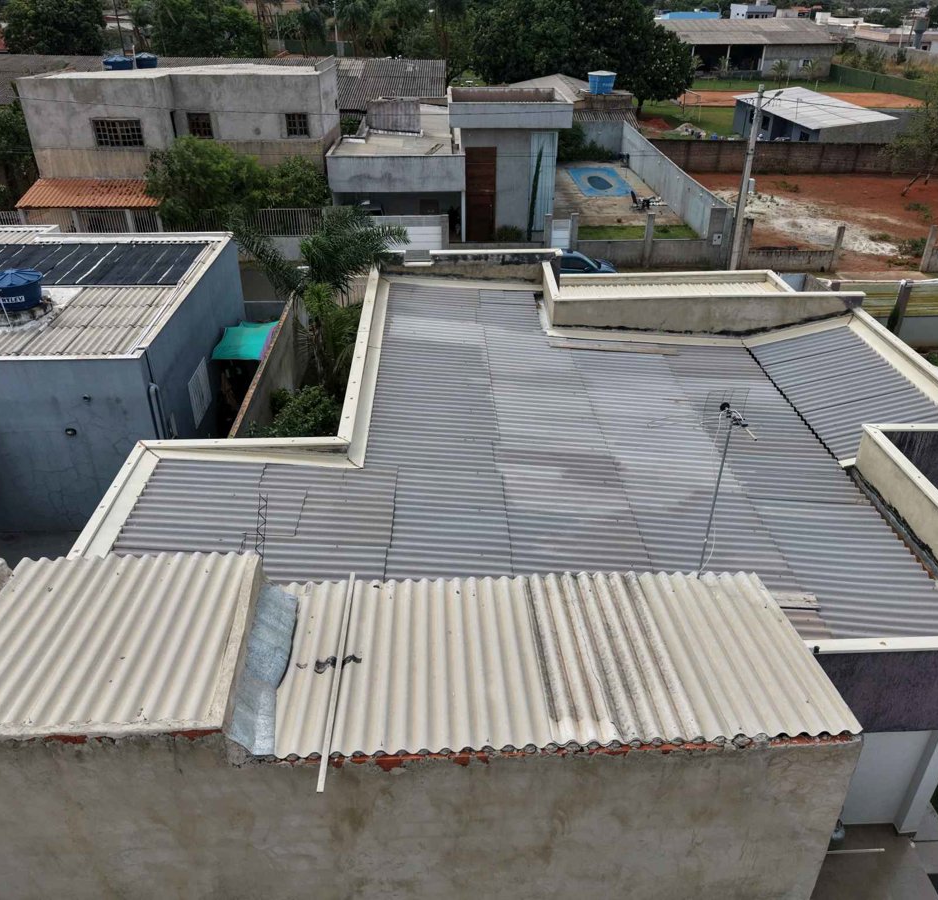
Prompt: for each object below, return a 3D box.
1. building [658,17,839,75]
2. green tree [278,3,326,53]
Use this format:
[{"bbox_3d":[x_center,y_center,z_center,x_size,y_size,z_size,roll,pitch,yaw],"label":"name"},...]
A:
[{"bbox_3d":[30.038,-46.182,94.922,18.600,5.300,14.100,-1,30,-2],"label":"building"},{"bbox_3d":[-21.909,-53.402,107.858,6.000,7.100,5.600,-1,30,-2],"label":"green tree"}]

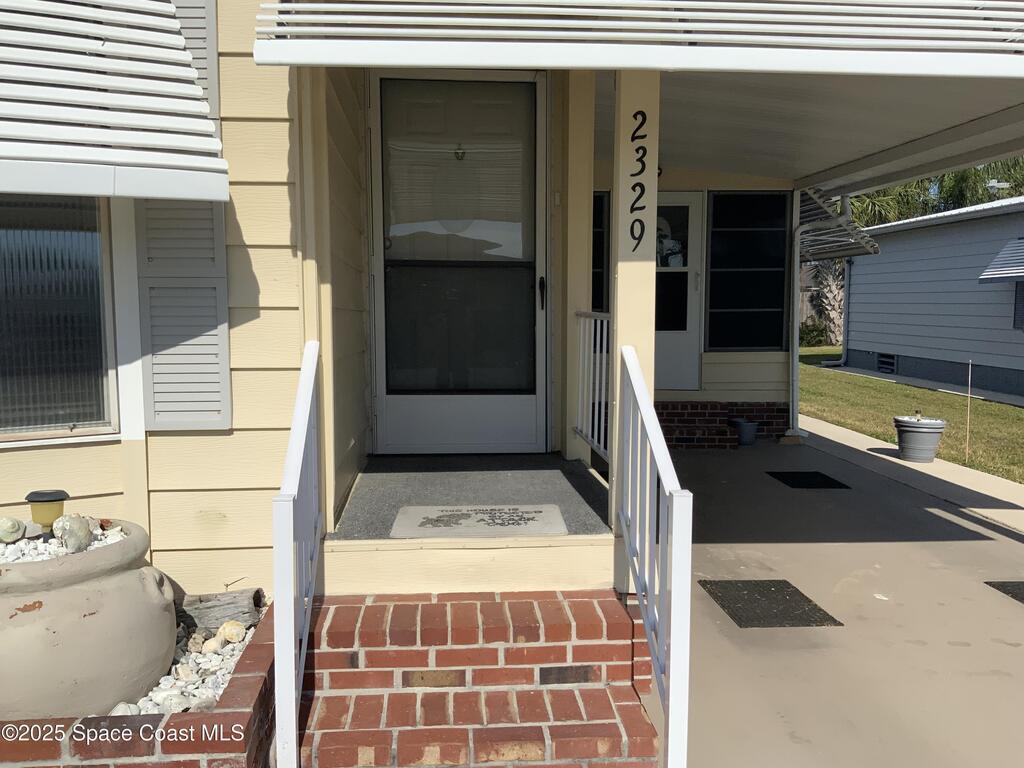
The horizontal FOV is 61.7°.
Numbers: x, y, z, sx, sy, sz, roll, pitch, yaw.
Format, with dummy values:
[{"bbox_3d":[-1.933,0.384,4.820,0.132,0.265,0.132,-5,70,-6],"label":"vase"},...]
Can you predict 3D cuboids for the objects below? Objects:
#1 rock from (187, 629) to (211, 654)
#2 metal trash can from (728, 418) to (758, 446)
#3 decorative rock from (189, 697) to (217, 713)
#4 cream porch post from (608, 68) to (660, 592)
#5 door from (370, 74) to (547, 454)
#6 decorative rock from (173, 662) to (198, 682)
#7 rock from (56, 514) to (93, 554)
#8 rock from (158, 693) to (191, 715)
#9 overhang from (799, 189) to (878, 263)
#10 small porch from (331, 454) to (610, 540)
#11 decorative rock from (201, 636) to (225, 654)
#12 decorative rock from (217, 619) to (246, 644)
[{"bbox_3d":[-0.935,0.771,2.563,0.067,0.068,0.060,0,6,-4],"label":"rock"},{"bbox_3d":[2.401,0.502,8.879,0.297,0.255,0.297,0,6,0],"label":"metal trash can"},{"bbox_3d":[-0.797,0.828,2.210,0.070,0.042,0.070,0,6,-4],"label":"decorative rock"},{"bbox_3d":[0.437,-0.389,3.080,0.137,2.280,0.137,0,6,-4],"label":"cream porch post"},{"bbox_3d":[-0.281,-0.640,4.692,0.955,2.050,0.050,0,6,-4],"label":"door"},{"bbox_3d":[-0.902,0.799,2.373,0.067,0.048,0.060,0,6,-4],"label":"decorative rock"},{"bbox_3d":[-1.199,0.412,2.348,0.093,0.095,0.092,0,6,-4],"label":"rock"},{"bbox_3d":[-0.866,0.822,2.201,0.080,0.050,0.062,0,6,-4],"label":"rock"},{"bbox_3d":[3.356,-1.799,9.818,0.920,0.720,1.600,0,6,-4],"label":"overhang"},{"bbox_3d":[-0.195,0.489,3.719,0.964,0.100,1.614,0,6,-4],"label":"small porch"},{"bbox_3d":[-0.897,0.785,2.574,0.067,0.044,0.056,0,6,-4],"label":"decorative rock"},{"bbox_3d":[-0.863,0.763,2.645,0.087,0.067,0.078,0,6,-4],"label":"decorative rock"}]

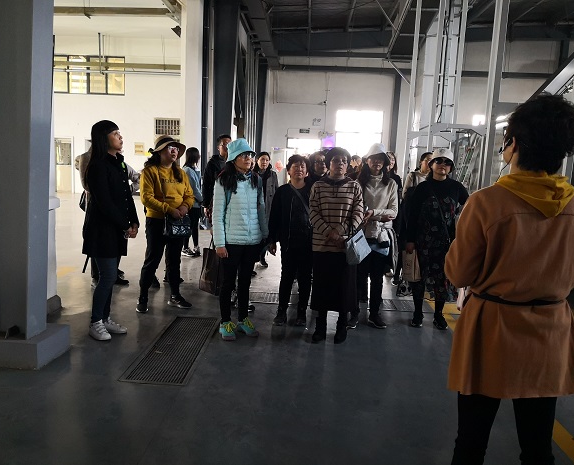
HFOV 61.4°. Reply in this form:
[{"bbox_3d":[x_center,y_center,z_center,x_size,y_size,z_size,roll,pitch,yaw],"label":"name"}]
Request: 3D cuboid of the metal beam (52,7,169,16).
[{"bbox_3d":[-5.090,-6.409,14.024,3.500,0.220,0.220,3,7,2],"label":"metal beam"}]

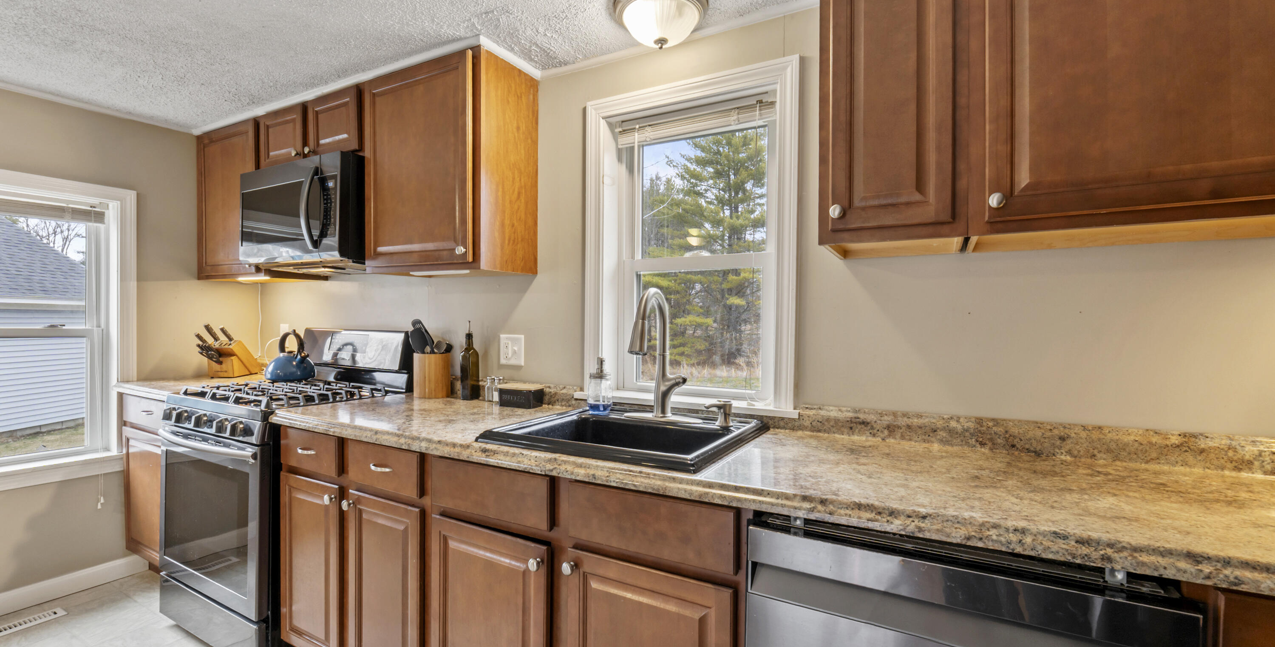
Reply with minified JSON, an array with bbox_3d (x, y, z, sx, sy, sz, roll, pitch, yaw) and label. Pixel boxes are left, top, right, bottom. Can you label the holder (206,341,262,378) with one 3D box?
[{"bbox_3d":[-2.147,0.180,2.838,0.125,0.200,0.230,0,0,-6],"label":"holder"}]

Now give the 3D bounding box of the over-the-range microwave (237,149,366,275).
[{"bbox_3d":[-1.392,-0.460,2.394,0.755,0.425,0.420,1,0,28],"label":"over-the-range microwave"}]

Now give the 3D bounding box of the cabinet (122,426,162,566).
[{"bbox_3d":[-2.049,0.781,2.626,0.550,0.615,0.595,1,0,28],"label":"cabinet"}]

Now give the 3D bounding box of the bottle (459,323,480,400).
[{"bbox_3d":[-0.686,0.153,2.182,0.060,0.313,0.060,1,0,28],"label":"bottle"}]

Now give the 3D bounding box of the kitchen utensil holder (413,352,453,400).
[{"bbox_3d":[-0.866,0.216,2.245,0.150,0.181,0.150,1,0,28],"label":"kitchen utensil holder"}]

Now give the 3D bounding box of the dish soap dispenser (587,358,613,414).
[{"bbox_3d":[-0.129,0.214,1.840,0.082,0.190,0.082,0,0,0],"label":"dish soap dispenser"}]

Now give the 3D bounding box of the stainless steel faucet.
[{"bbox_3d":[0.036,0.098,1.655,0.266,0.425,0.265,1,0,28],"label":"stainless steel faucet"}]

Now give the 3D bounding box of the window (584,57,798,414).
[{"bbox_3d":[0.174,-0.268,1.838,0.782,1.082,0.160,1,0,28],"label":"window"}]

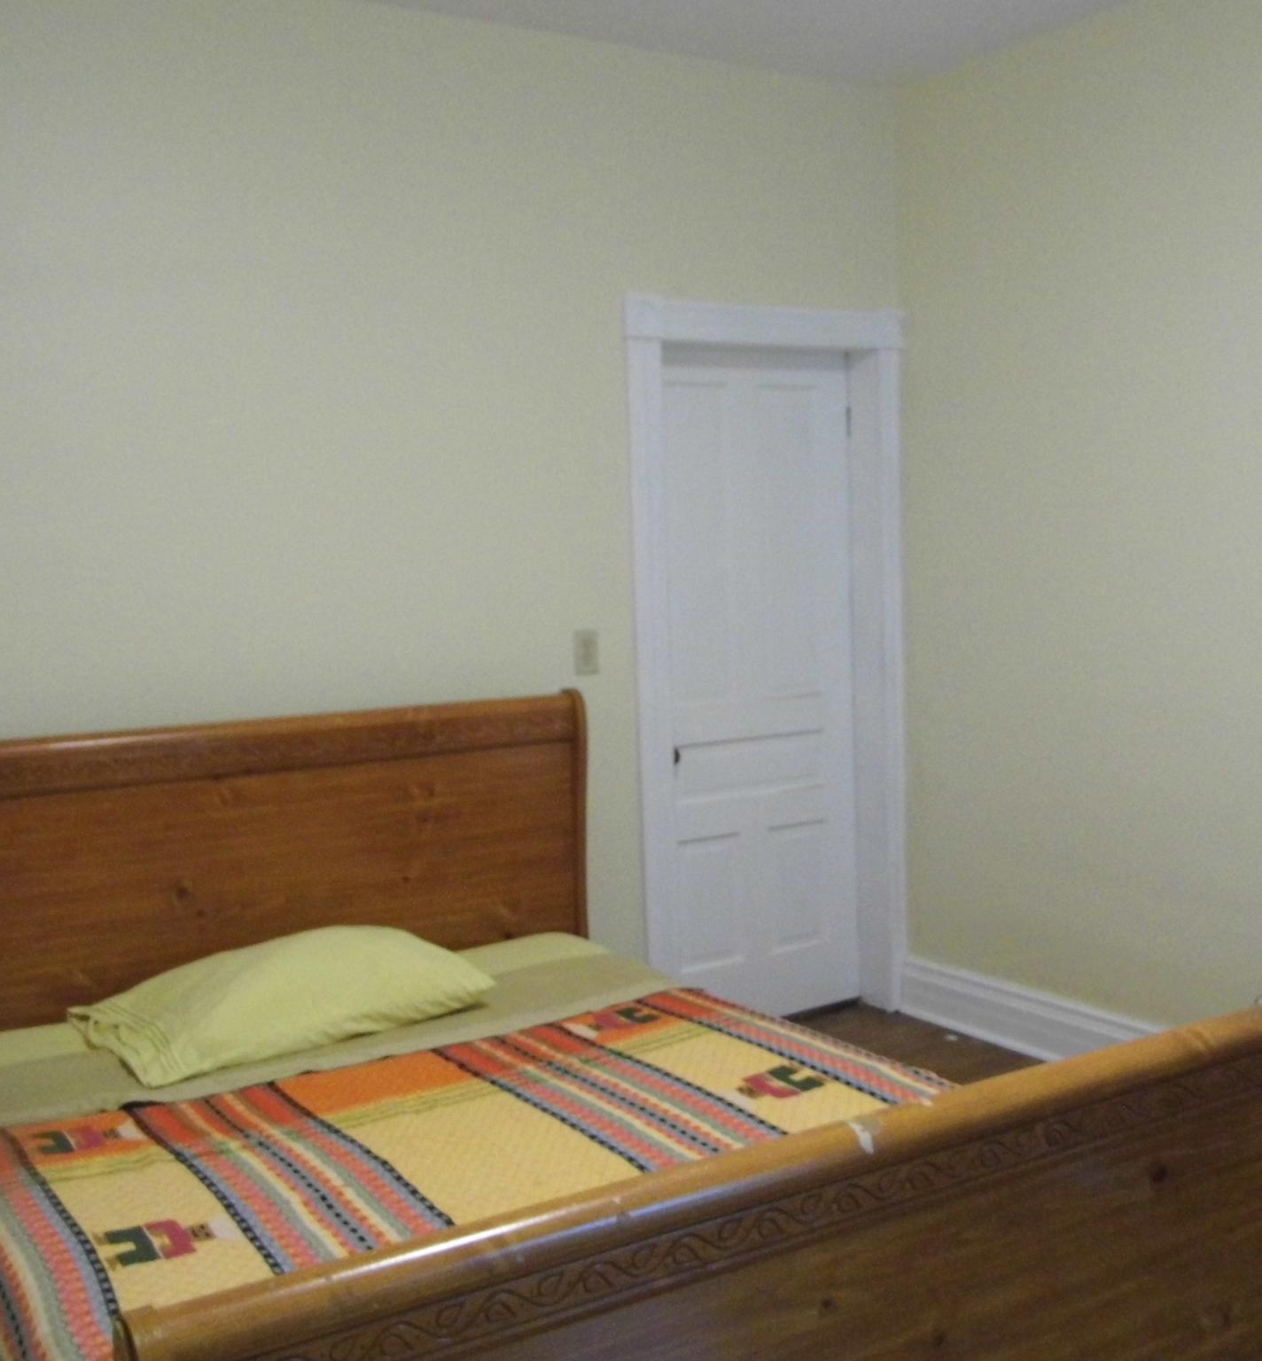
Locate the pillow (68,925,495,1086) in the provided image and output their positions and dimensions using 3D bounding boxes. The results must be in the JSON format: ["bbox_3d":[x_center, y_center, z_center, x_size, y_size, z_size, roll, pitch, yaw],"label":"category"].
[{"bbox_3d":[-0.698,0.609,3.141,0.760,0.165,0.470,-6,7,-36],"label":"pillow"}]

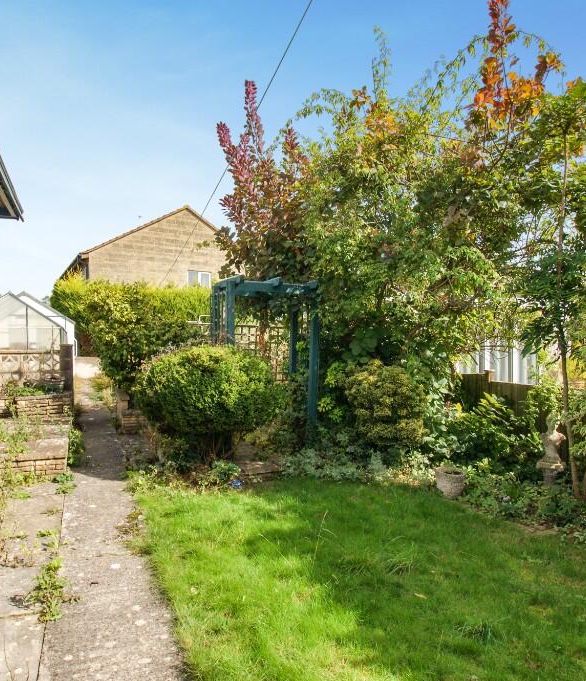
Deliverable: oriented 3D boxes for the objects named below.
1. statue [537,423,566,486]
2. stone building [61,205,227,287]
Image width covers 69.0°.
[{"bbox_3d":[2.304,0.998,3.800,0.240,0.650,0.210,0,-2,12],"label":"statue"},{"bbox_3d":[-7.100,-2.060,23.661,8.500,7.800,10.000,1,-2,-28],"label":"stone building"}]

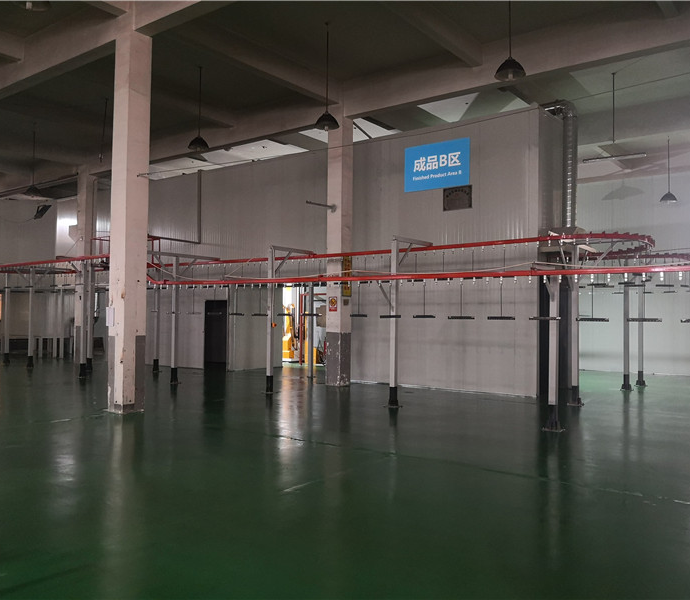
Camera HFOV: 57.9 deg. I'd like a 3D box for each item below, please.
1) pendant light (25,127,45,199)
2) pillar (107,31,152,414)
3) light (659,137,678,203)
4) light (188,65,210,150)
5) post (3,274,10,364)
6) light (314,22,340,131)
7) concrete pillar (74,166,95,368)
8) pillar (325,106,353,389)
[{"bbox_3d":[-8.642,-3.871,17.335,0.448,2.050,0.448,0,-2,36],"label":"pendant light"},{"bbox_3d":[-3.526,-1.254,10.217,0.400,6.080,0.400,0,-2,36],"label":"pillar"},{"bbox_3d":[9.332,-3.750,17.960,0.457,1.894,0.457,0,-2,36],"label":"light"},{"bbox_3d":[-3.064,-4.028,13.154,0.428,1.804,0.428,1,-1,0],"label":"light"},{"bbox_3d":[-9.942,0.559,18.399,0.120,2.681,0.120,0,-2,36],"label":"post"},{"bbox_3d":[-0.331,-3.976,11.120,0.426,1.940,0.426,1,-1,0],"label":"light"},{"bbox_3d":[-8.378,-1.086,20.200,0.400,6.080,0.400,0,-2,36],"label":"concrete pillar"},{"bbox_3d":[-0.121,-1.134,14.114,0.400,6.080,0.400,0,-2,36],"label":"pillar"}]

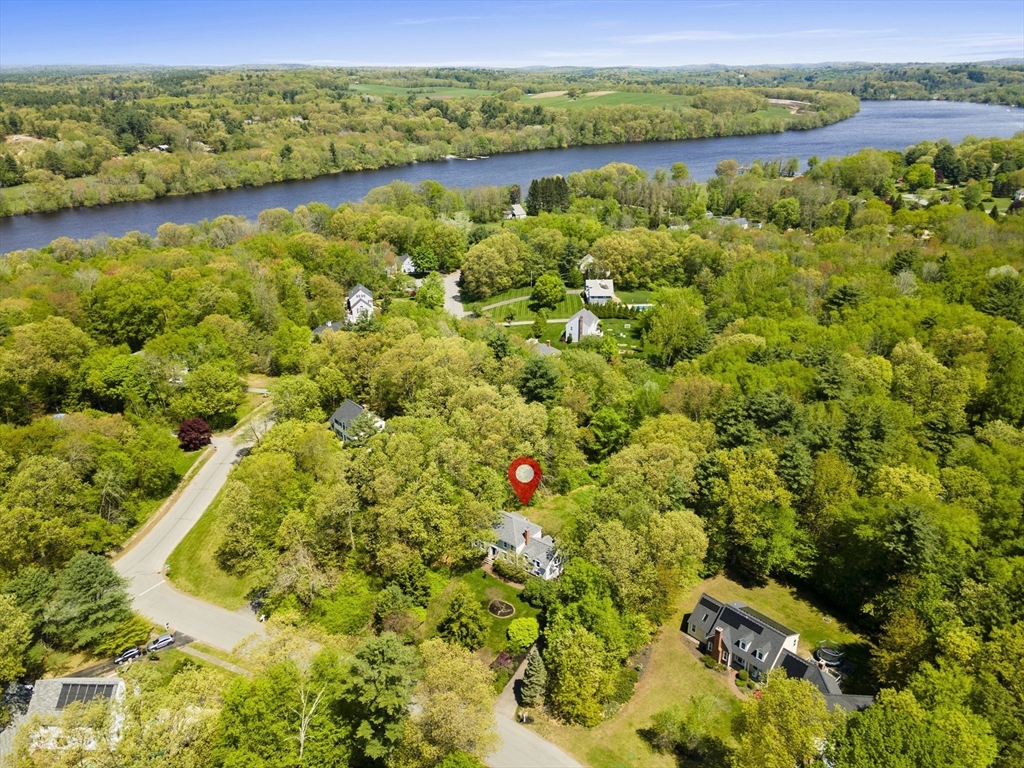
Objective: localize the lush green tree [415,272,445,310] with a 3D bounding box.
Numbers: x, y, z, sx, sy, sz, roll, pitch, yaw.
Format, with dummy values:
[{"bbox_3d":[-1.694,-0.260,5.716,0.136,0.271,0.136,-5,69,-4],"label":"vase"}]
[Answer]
[{"bbox_3d":[-32.543,-36.607,283.677,13.620,16.580,13.620,-3,24,-6],"label":"lush green tree"}]

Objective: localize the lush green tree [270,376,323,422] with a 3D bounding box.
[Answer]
[{"bbox_3d":[-59.680,4.860,197.790,14.400,13.810,14.400,0,24,0],"label":"lush green tree"}]

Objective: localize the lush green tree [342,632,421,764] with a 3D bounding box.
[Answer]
[{"bbox_3d":[-17.810,44.210,97.370,10.370,24.460,10.370,0,24,0],"label":"lush green tree"}]

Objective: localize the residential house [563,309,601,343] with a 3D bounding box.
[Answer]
[{"bbox_3d":[25.266,-21.149,255.552,9.800,9.400,9.800,4,25,9],"label":"residential house"}]

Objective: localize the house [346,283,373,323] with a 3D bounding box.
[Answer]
[{"bbox_3d":[-60.580,-32.550,285.200,9.000,10.300,14.500,-6,25,-13],"label":"house"}]

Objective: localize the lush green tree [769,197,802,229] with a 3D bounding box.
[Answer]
[{"bbox_3d":[161.221,-99.561,419.284,18.510,20.460,18.510,9,26,19],"label":"lush green tree"}]

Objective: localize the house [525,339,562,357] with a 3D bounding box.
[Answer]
[{"bbox_3d":[11.180,-9.480,236.720,13.500,8.000,9.000,20,31,38],"label":"house"}]

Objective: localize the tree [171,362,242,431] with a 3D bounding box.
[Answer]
[{"bbox_3d":[-83.055,4.276,193.975,17.810,19.410,17.810,-11,26,-23],"label":"tree"}]

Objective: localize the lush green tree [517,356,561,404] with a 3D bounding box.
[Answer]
[{"bbox_3d":[7.930,0.060,205.120,12.130,16.550,12.130,0,24,0],"label":"lush green tree"}]

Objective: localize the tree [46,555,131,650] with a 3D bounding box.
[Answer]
[{"bbox_3d":[-75.607,38.655,126.538,15.000,17.880,15.000,-17,29,-33],"label":"tree"}]

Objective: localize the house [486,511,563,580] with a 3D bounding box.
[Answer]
[{"bbox_3d":[1.890,31.700,144.840,18.200,8.300,9.300,20,31,38],"label":"house"}]

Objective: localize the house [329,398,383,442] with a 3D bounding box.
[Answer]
[{"bbox_3d":[-39.300,10.327,185.142,9.500,9.600,13.200,-22,32,-40],"label":"house"}]

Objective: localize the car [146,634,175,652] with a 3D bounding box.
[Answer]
[{"bbox_3d":[-64.150,47.200,129.470,4.600,1.650,1.850,-14,28,-29],"label":"car"}]

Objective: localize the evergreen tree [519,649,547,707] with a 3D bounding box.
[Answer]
[{"bbox_3d":[3.340,45.680,110.380,4.660,11.100,4.660,0,24,0],"label":"evergreen tree"}]

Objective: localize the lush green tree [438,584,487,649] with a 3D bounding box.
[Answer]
[{"bbox_3d":[-8.960,41.372,127.947,10.780,11.770,10.780,-2,24,-5],"label":"lush green tree"}]

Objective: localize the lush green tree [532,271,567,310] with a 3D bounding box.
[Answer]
[{"bbox_3d":[14.842,-35.917,281.487,13.190,17.120,13.190,1,24,3],"label":"lush green tree"}]

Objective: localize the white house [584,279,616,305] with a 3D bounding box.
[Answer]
[{"bbox_3d":[36.300,-36.522,292.143,11.200,9.500,9.500,1,24,3],"label":"white house"}]

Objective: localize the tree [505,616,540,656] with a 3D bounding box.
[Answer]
[{"bbox_3d":[2.055,45.017,127.064,5.610,5.840,5.610,0,24,1],"label":"tree"}]

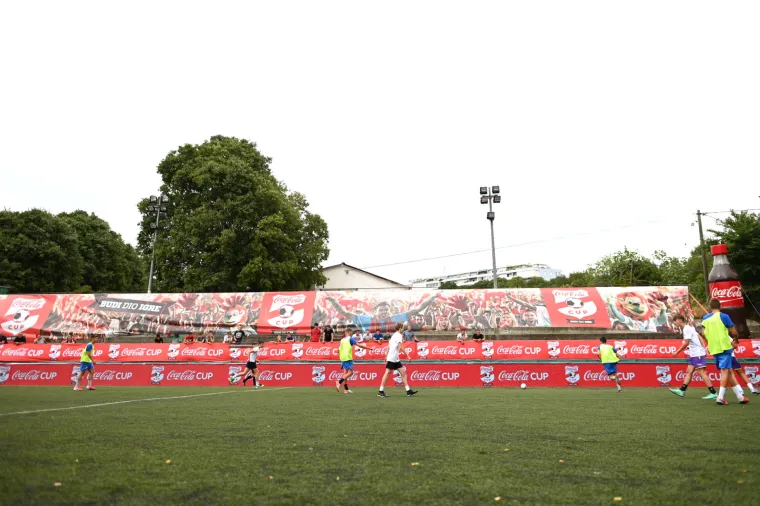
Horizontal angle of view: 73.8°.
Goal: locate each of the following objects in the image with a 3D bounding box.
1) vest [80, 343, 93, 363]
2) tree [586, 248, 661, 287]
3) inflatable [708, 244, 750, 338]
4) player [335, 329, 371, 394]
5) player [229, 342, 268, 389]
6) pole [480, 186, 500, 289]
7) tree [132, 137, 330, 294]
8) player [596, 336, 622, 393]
[{"bbox_3d":[-8.900,3.052,15.412,0.340,0.600,0.420,3,-14,-11],"label":"vest"},{"bbox_3d":[19.400,2.729,40.464,6.000,6.400,5.500,-5,-14,21],"label":"tree"},{"bbox_3d":[17.600,2.079,25.818,1.750,5.000,1.750,-7,-15,26],"label":"inflatable"},{"bbox_3d":[-0.780,2.896,13.650,0.720,1.690,0.680,13,-18,-43],"label":"player"},{"bbox_3d":[-4.720,3.967,17.970,1.120,1.600,0.550,0,-13,0],"label":"player"},{"bbox_3d":[7.420,0.443,32.784,1.350,10.100,0.700,-2,-13,8],"label":"pole"},{"bbox_3d":[-12.600,-1.711,42.545,15.600,18.000,15.000,3,-14,-11],"label":"tree"},{"bbox_3d":[6.450,3.119,14.265,0.620,1.540,0.650,5,-14,-20],"label":"player"}]

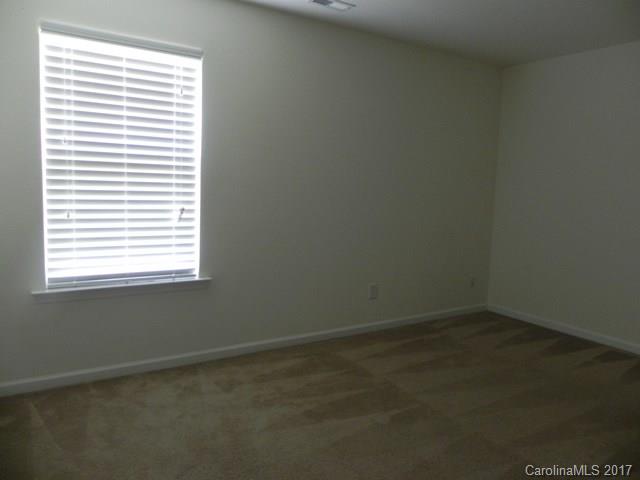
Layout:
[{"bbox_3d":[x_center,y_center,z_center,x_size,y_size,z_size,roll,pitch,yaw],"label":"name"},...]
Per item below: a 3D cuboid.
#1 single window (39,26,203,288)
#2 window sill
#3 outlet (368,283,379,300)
[{"bbox_3d":[-1.182,-0.470,2.971,0.902,1.491,0.065,-2,8,-33],"label":"single window"},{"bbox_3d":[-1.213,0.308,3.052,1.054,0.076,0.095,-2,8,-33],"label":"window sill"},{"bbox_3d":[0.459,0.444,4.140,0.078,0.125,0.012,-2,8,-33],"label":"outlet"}]

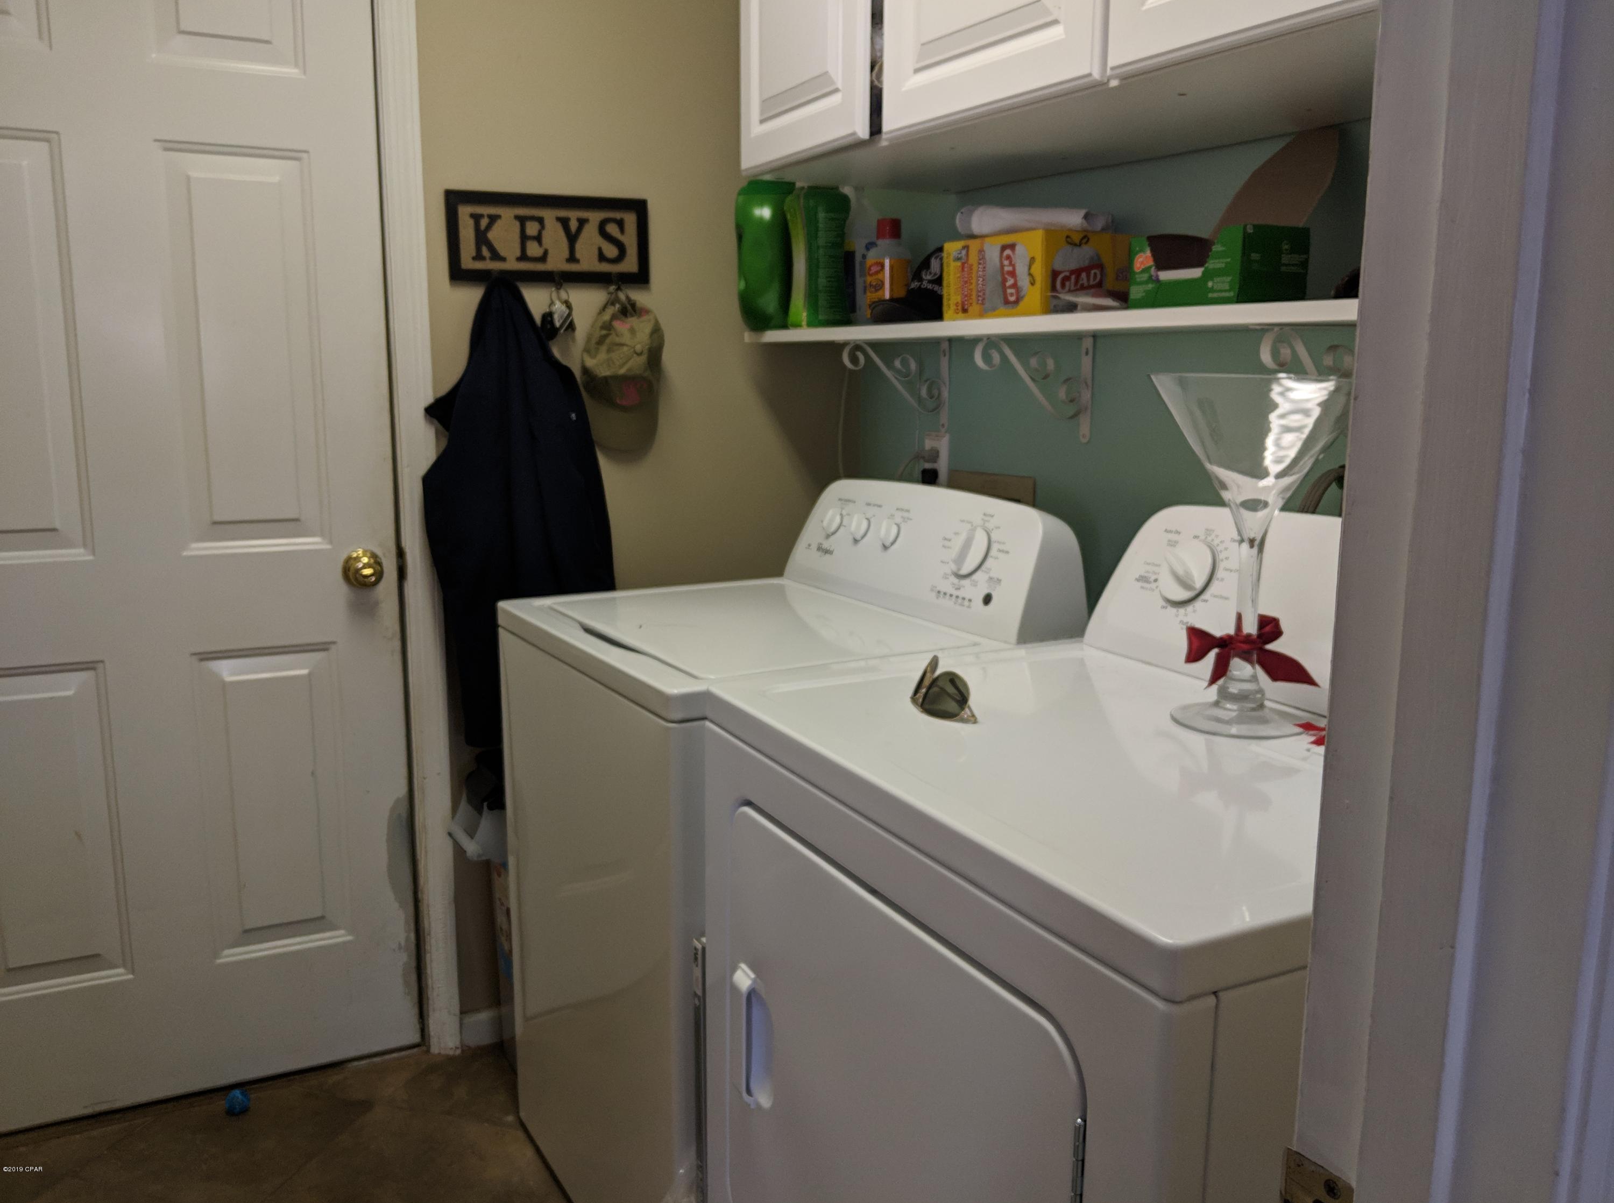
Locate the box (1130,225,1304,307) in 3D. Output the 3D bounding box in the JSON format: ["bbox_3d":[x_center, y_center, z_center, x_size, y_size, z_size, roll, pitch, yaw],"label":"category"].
[{"bbox_3d":[0.468,-0.380,1.447,0.098,0.082,0.177,-5,11,-27],"label":"box"}]

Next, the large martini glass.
[{"bbox_3d":[0.455,-0.052,1.284,0.224,0.354,0.224,-5,11,-27],"label":"large martini glass"}]

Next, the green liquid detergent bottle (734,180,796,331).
[{"bbox_3d":[-0.066,-0.651,2.386,0.100,0.273,0.120,-5,11,-27],"label":"green liquid detergent bottle"}]

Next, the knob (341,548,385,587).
[{"bbox_3d":[-0.765,-0.057,2.169,0.067,0.067,0.060,-5,11,-27],"label":"knob"}]

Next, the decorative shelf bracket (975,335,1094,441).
[{"bbox_3d":[0.337,-0.322,1.911,0.217,0.163,0.024,-5,11,-27],"label":"decorative shelf bracket"}]

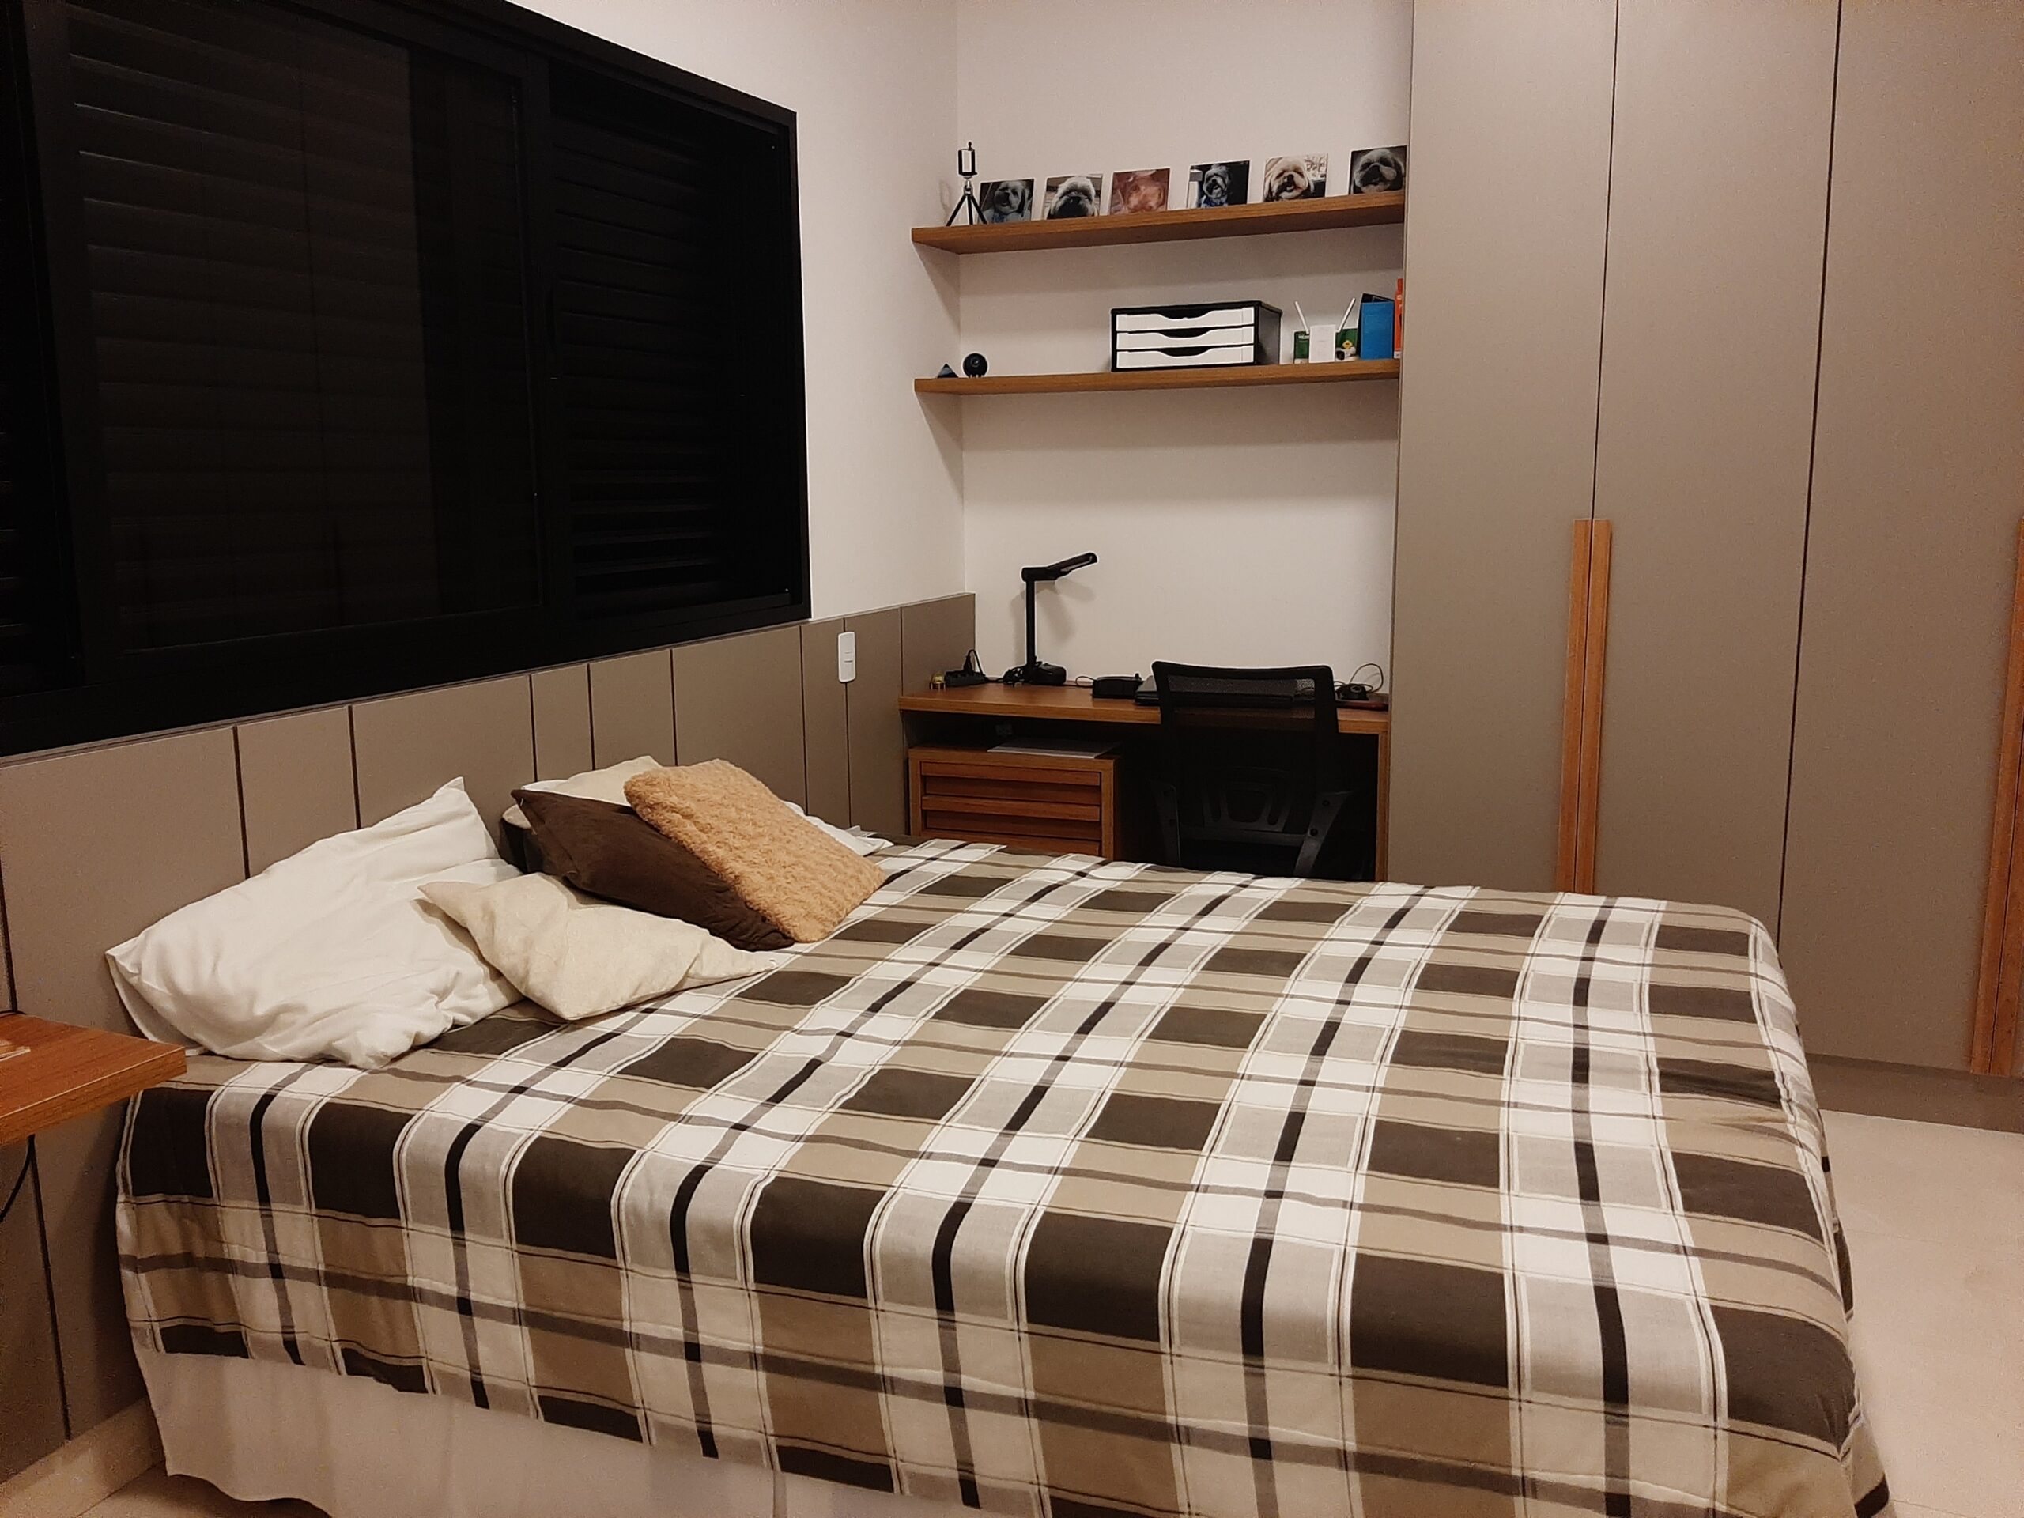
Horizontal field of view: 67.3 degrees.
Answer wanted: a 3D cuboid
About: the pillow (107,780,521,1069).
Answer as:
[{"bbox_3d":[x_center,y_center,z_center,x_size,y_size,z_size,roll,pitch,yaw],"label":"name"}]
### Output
[{"bbox_3d":[-0.853,0.220,2.233,0.410,0.170,0.680,34,21,6],"label":"pillow"}]

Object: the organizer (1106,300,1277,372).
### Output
[{"bbox_3d":[0.473,-1.051,3.826,0.372,0.152,0.260,4,11,23],"label":"organizer"}]

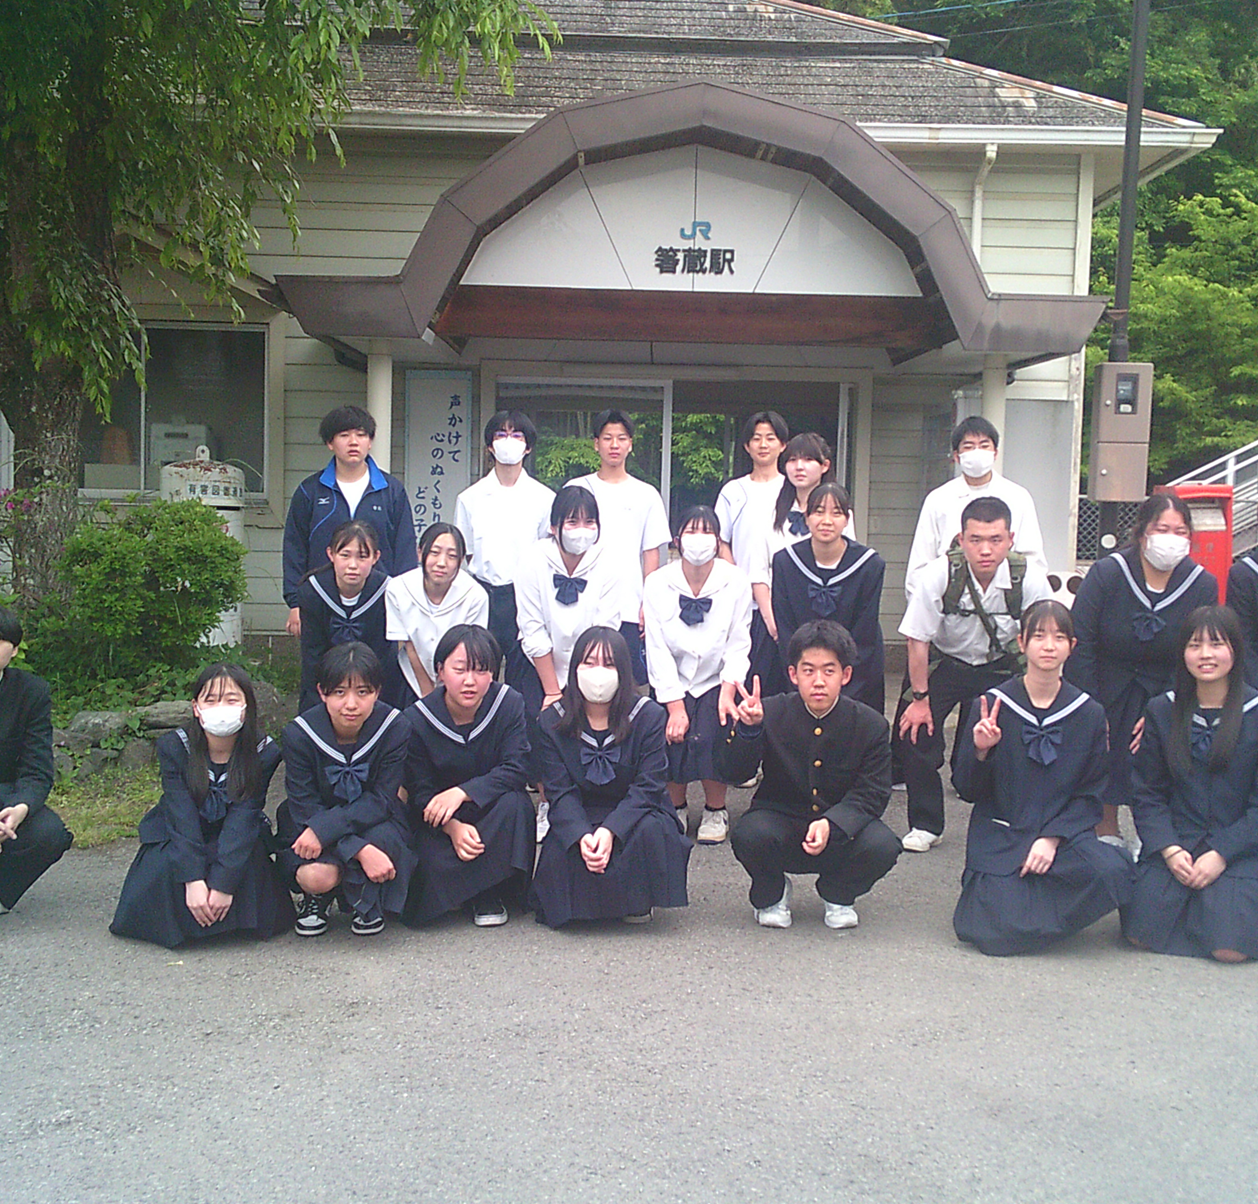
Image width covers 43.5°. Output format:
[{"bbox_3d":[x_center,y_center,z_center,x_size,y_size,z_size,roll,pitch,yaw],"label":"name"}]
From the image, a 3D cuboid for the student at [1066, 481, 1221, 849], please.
[{"bbox_3d":[1.935,0.311,5.918,0.557,1.430,0.930,2,4,12],"label":"student"}]

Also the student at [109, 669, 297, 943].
[{"bbox_3d":[-1.312,0.579,4.900,0.540,0.810,0.660,0,4,-9],"label":"student"}]

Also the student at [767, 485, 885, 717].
[{"bbox_3d":[0.807,0.194,6.400,0.470,1.440,0.420,2,4,6],"label":"student"}]

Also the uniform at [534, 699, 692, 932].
[{"bbox_3d":[-0.060,0.661,5.239,0.526,0.730,0.640,1,4,-2],"label":"uniform"}]

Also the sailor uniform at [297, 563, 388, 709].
[{"bbox_3d":[-1.120,0.208,6.271,0.398,0.720,0.520,1,4,-6],"label":"sailor uniform"}]

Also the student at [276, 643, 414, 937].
[{"bbox_3d":[-0.870,0.538,4.830,0.460,0.848,0.640,1,4,-8],"label":"student"}]

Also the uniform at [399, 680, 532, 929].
[{"bbox_3d":[-0.509,0.612,5.020,0.450,0.740,0.620,2,4,2],"label":"uniform"}]

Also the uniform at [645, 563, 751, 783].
[{"bbox_3d":[0.267,0.259,6.150,0.410,0.890,0.500,1,4,0],"label":"uniform"}]

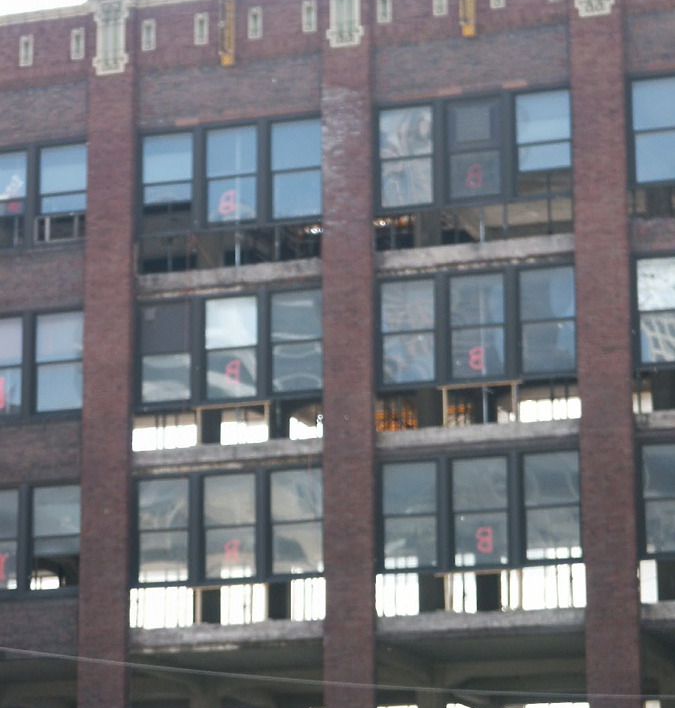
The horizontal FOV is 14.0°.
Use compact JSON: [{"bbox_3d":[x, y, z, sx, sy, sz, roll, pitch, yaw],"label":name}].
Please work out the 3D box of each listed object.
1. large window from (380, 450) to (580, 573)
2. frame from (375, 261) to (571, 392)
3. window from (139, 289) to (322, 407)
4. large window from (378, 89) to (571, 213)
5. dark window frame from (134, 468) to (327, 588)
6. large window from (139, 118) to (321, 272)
[{"bbox_3d":[2.888,3.202,56.072,4.290,2.320,0.200,-5,-14,18],"label":"large window"},{"bbox_3d":[2.855,-0.556,56.981,4.290,2.400,0.200,-5,-14,18],"label":"frame"},{"bbox_3d":[-2.294,-0.124,58.661,4.280,2.370,0.200,-5,-14,18],"label":"window"},{"bbox_3d":[2.835,-4.264,57.873,4.290,2.370,0.200,-5,-14,18],"label":"large window"},{"bbox_3d":[-2.273,3.629,57.757,4.280,2.330,0.200,-5,-14,18],"label":"dark window frame"},{"bbox_3d":[-2.319,-3.435,59.460,4.270,3.110,0.200,-5,-14,18],"label":"large window"}]

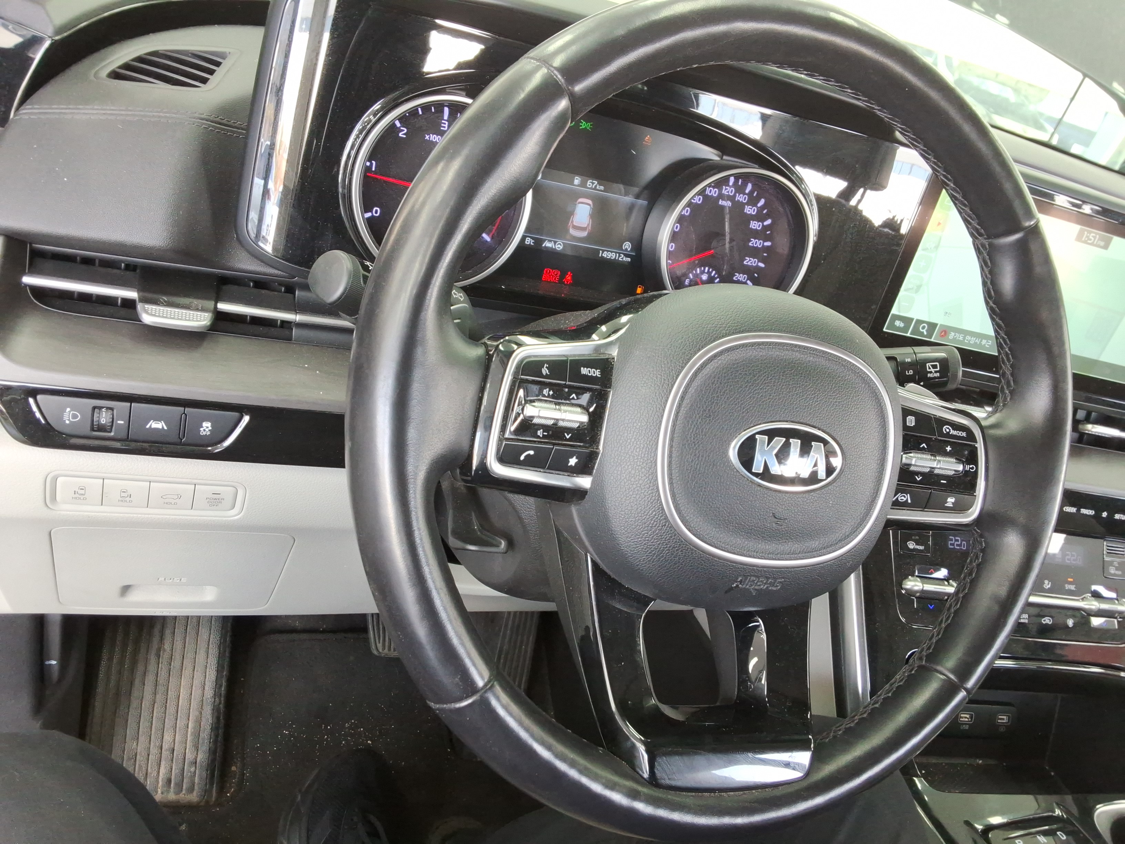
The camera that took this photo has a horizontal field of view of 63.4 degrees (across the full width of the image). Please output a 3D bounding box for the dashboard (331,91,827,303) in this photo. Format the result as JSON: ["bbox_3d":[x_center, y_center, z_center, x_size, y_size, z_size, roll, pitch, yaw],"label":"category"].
[{"bbox_3d":[0.020,-0.126,0.585,0.325,0.127,0.050,7,17,-22],"label":"dashboard"}]

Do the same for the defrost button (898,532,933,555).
[{"bbox_3d":[0.256,0.088,0.665,0.029,0.017,0.006,7,-9,-22],"label":"defrost button"}]

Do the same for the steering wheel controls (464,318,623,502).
[{"bbox_3d":[-0.009,-0.006,0.372,0.060,0.072,0.025,7,1,-25],"label":"steering wheel controls"}]

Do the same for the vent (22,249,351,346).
[{"bbox_3d":[-0.196,-0.068,0.500,0.172,0.037,0.033,7,25,-22],"label":"vent"}]

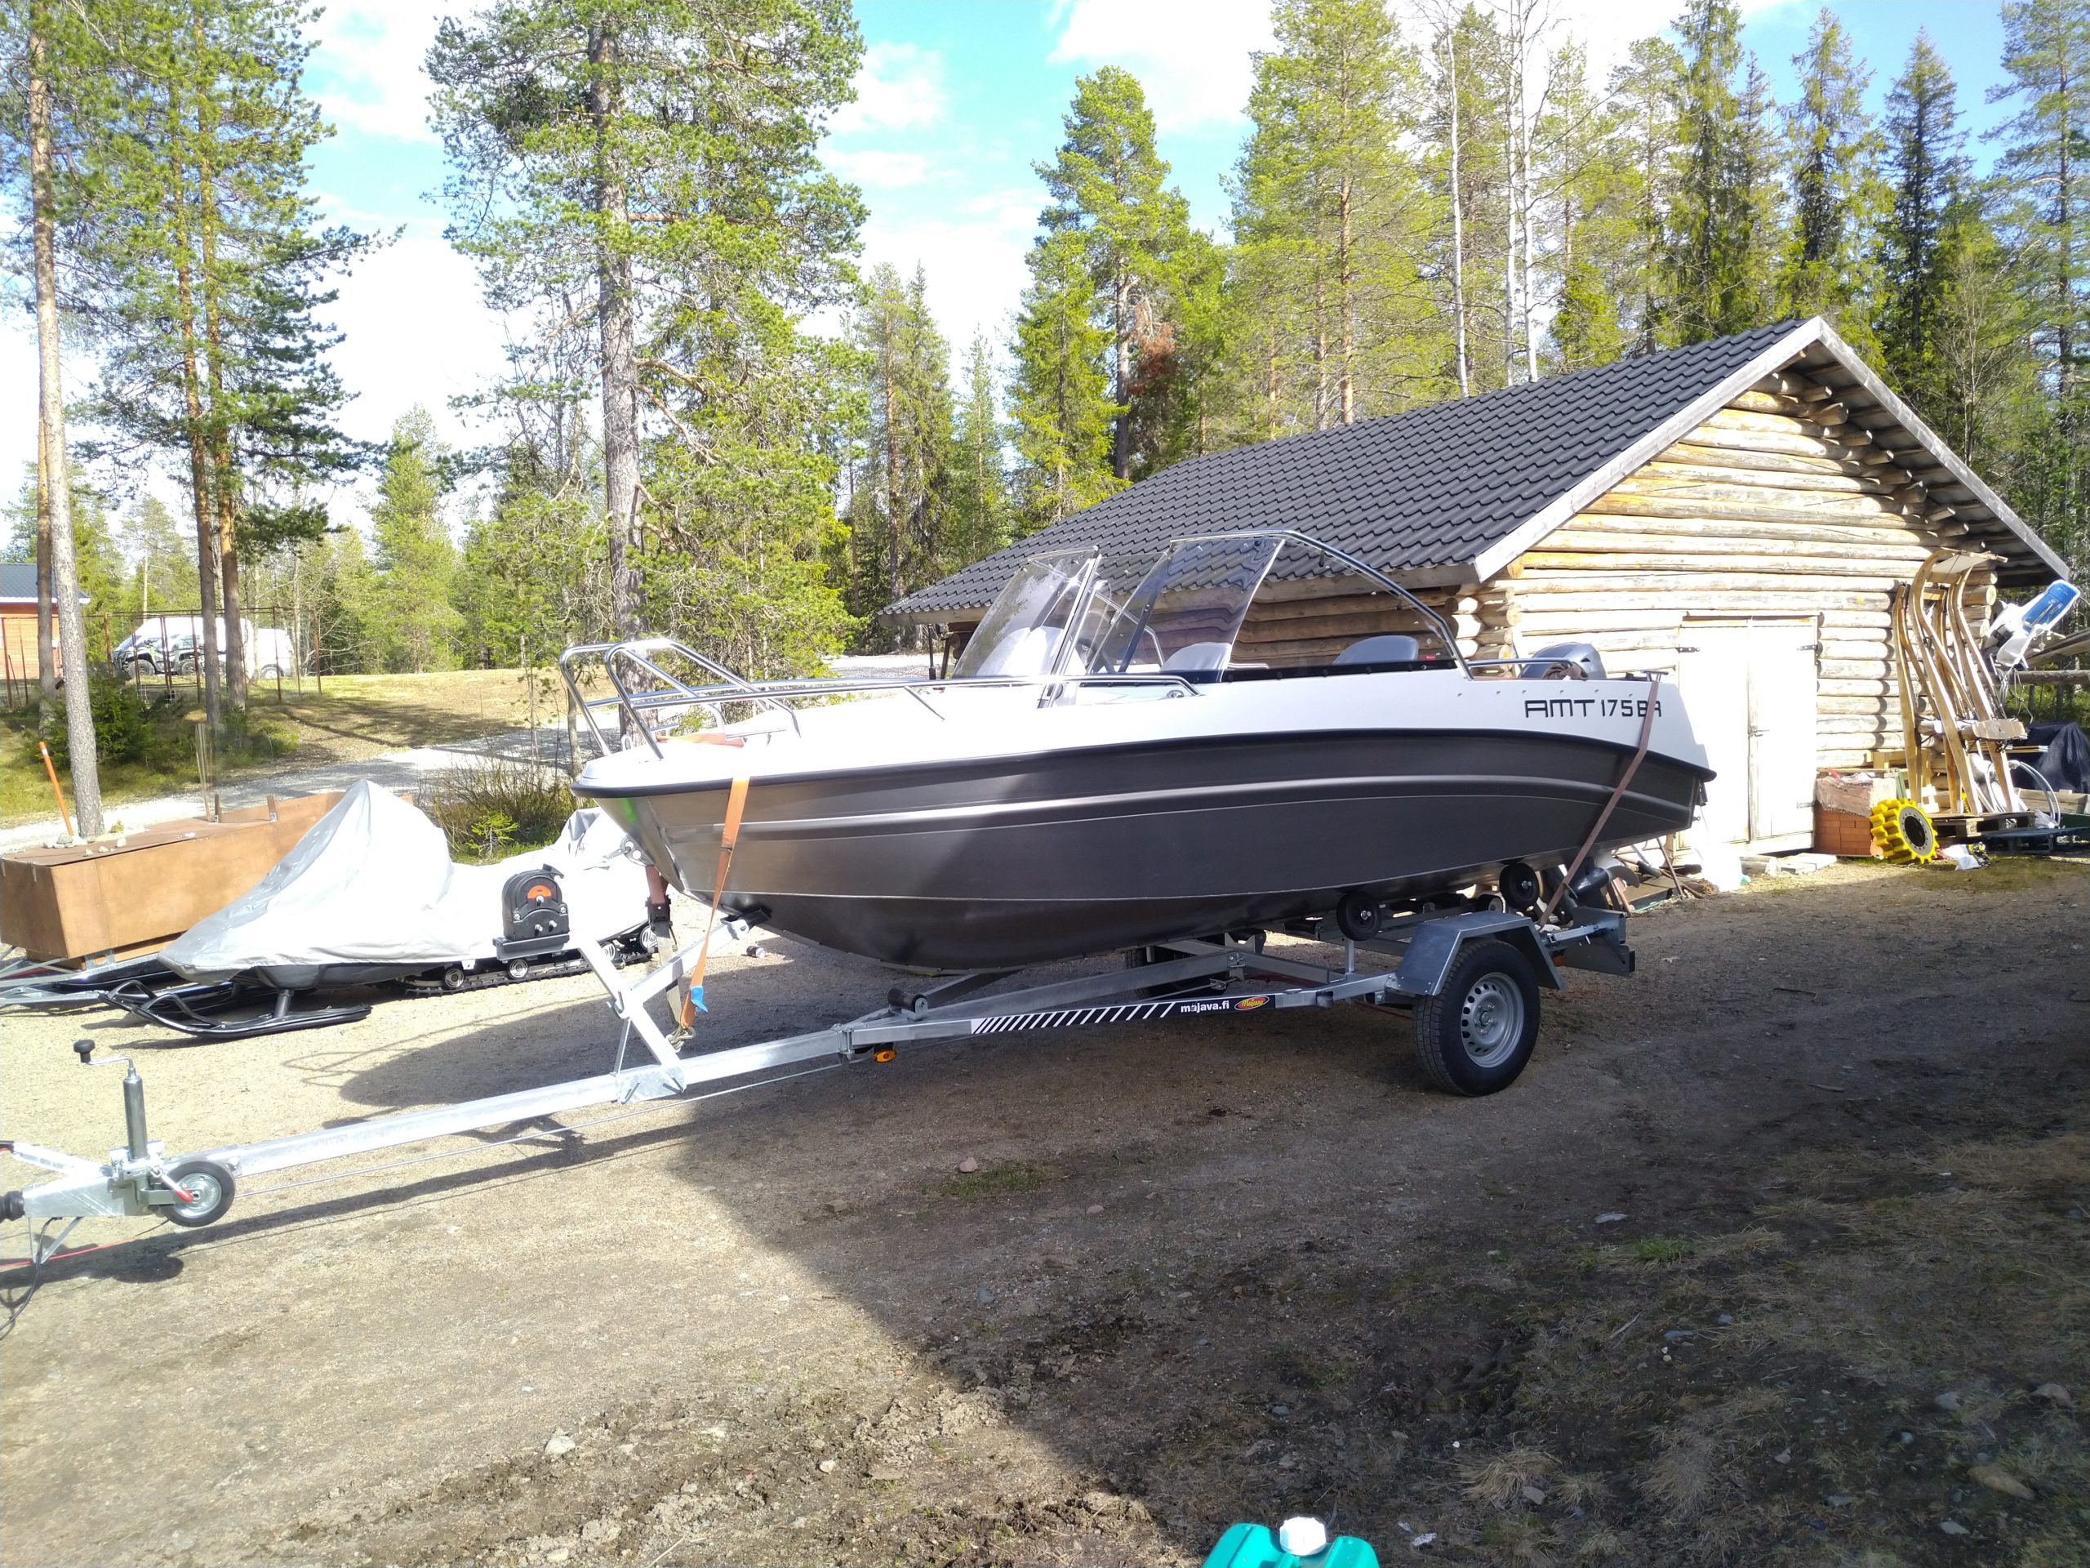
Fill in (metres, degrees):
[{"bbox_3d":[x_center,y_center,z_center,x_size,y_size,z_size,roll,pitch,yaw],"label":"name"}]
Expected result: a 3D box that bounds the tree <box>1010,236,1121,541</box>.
[{"bbox_3d":[0.465,-5.338,26.386,2.200,10.050,2.200,-1,4,0],"label":"tree"}]

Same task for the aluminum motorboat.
[{"bbox_3d":[0.690,-0.170,6.200,5.500,1.800,2.050,-4,5,-33],"label":"aluminum motorboat"}]

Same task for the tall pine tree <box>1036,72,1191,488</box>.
[{"bbox_3d":[1.786,-8.509,32.092,3.600,15.440,3.600,-1,4,0],"label":"tall pine tree"}]

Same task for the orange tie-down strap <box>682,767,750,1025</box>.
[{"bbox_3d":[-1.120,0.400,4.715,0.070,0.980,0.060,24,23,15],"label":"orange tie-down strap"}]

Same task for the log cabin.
[{"bbox_3d":[4.750,-2.030,16.200,9.600,4.650,9.000,-4,5,-34],"label":"log cabin"}]

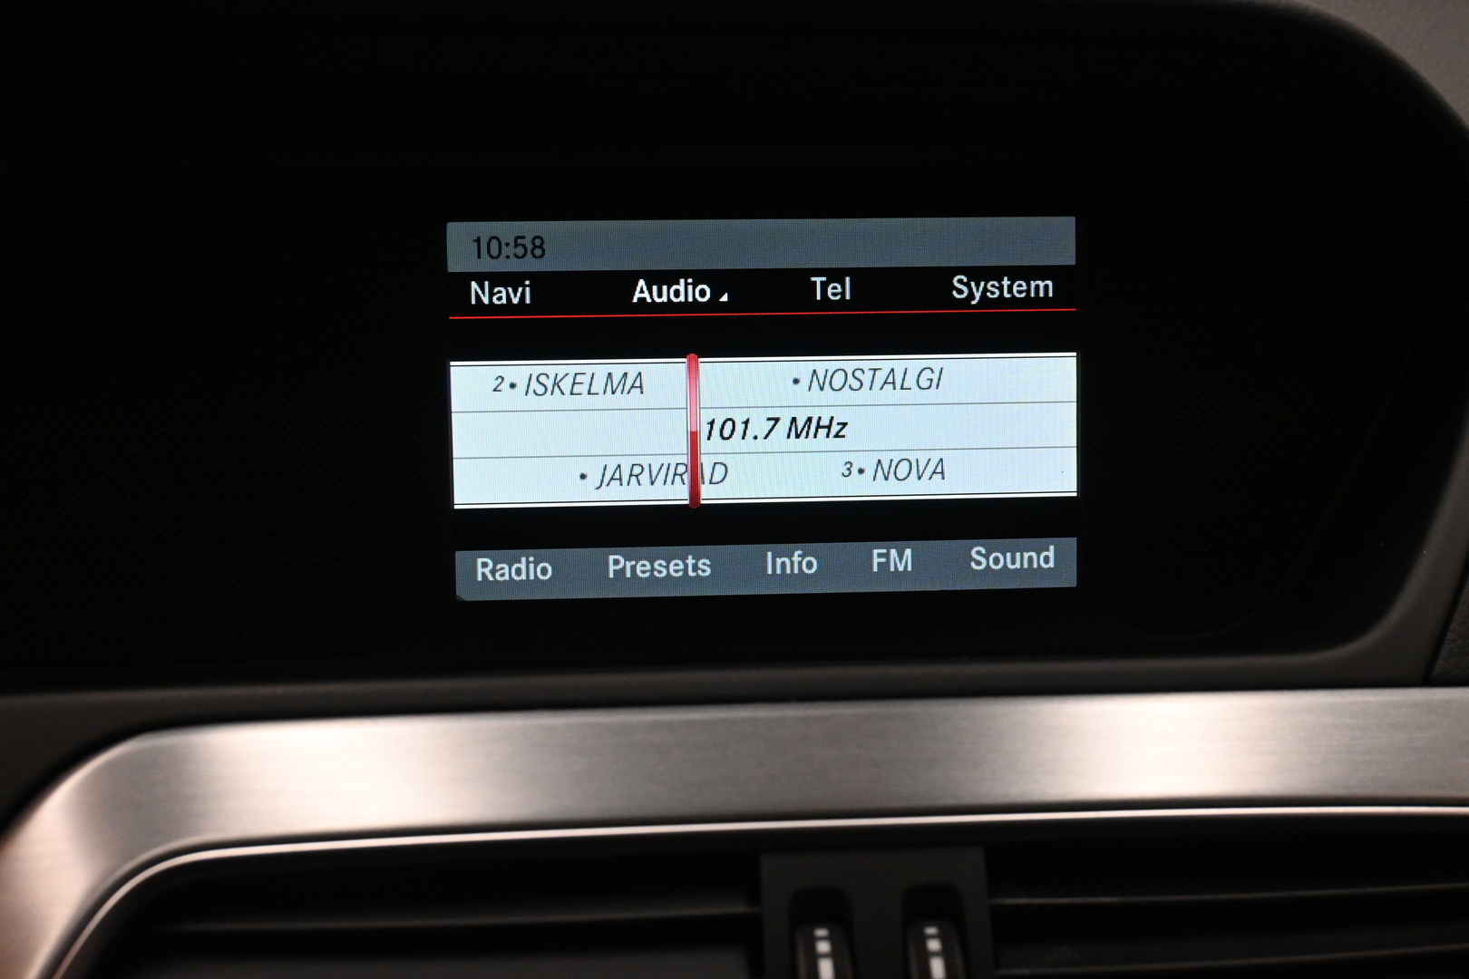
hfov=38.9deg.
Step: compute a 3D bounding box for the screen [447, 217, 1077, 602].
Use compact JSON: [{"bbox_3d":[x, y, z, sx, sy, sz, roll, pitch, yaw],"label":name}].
[{"bbox_3d":[0.006,-0.017,0.424,0.126,0.076,0.012,-1,4,-4],"label":"screen"}]

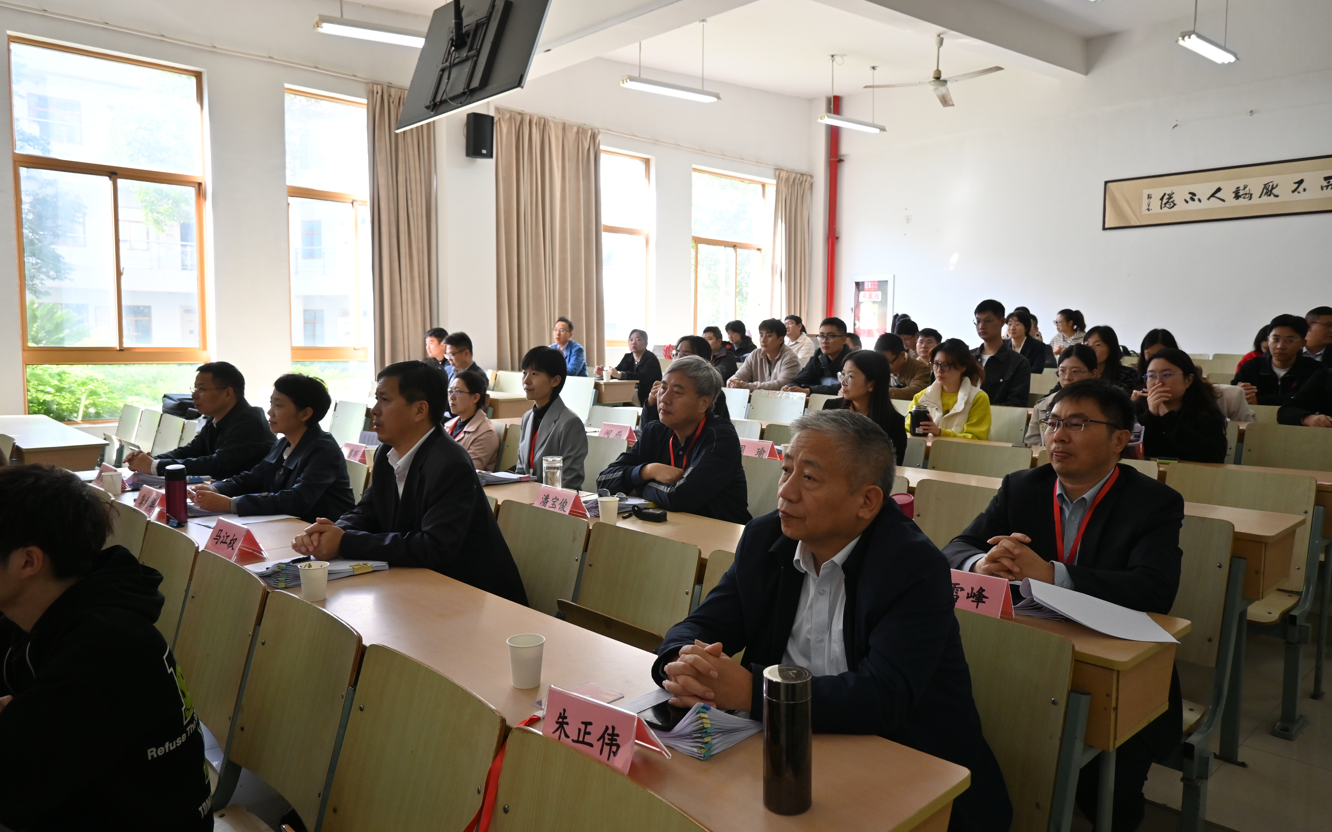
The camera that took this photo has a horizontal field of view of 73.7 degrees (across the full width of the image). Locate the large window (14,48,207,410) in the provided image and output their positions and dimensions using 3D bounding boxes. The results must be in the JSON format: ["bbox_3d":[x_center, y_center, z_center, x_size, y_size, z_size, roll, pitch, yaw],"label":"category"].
[{"bbox_3d":[-4.110,-1.327,6.724,1.270,2.720,0.100,-4,7,-43],"label":"large window"}]

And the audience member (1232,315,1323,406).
[{"bbox_3d":[3.506,0.041,5.098,0.750,1.230,0.540,-5,7,-44],"label":"audience member"}]

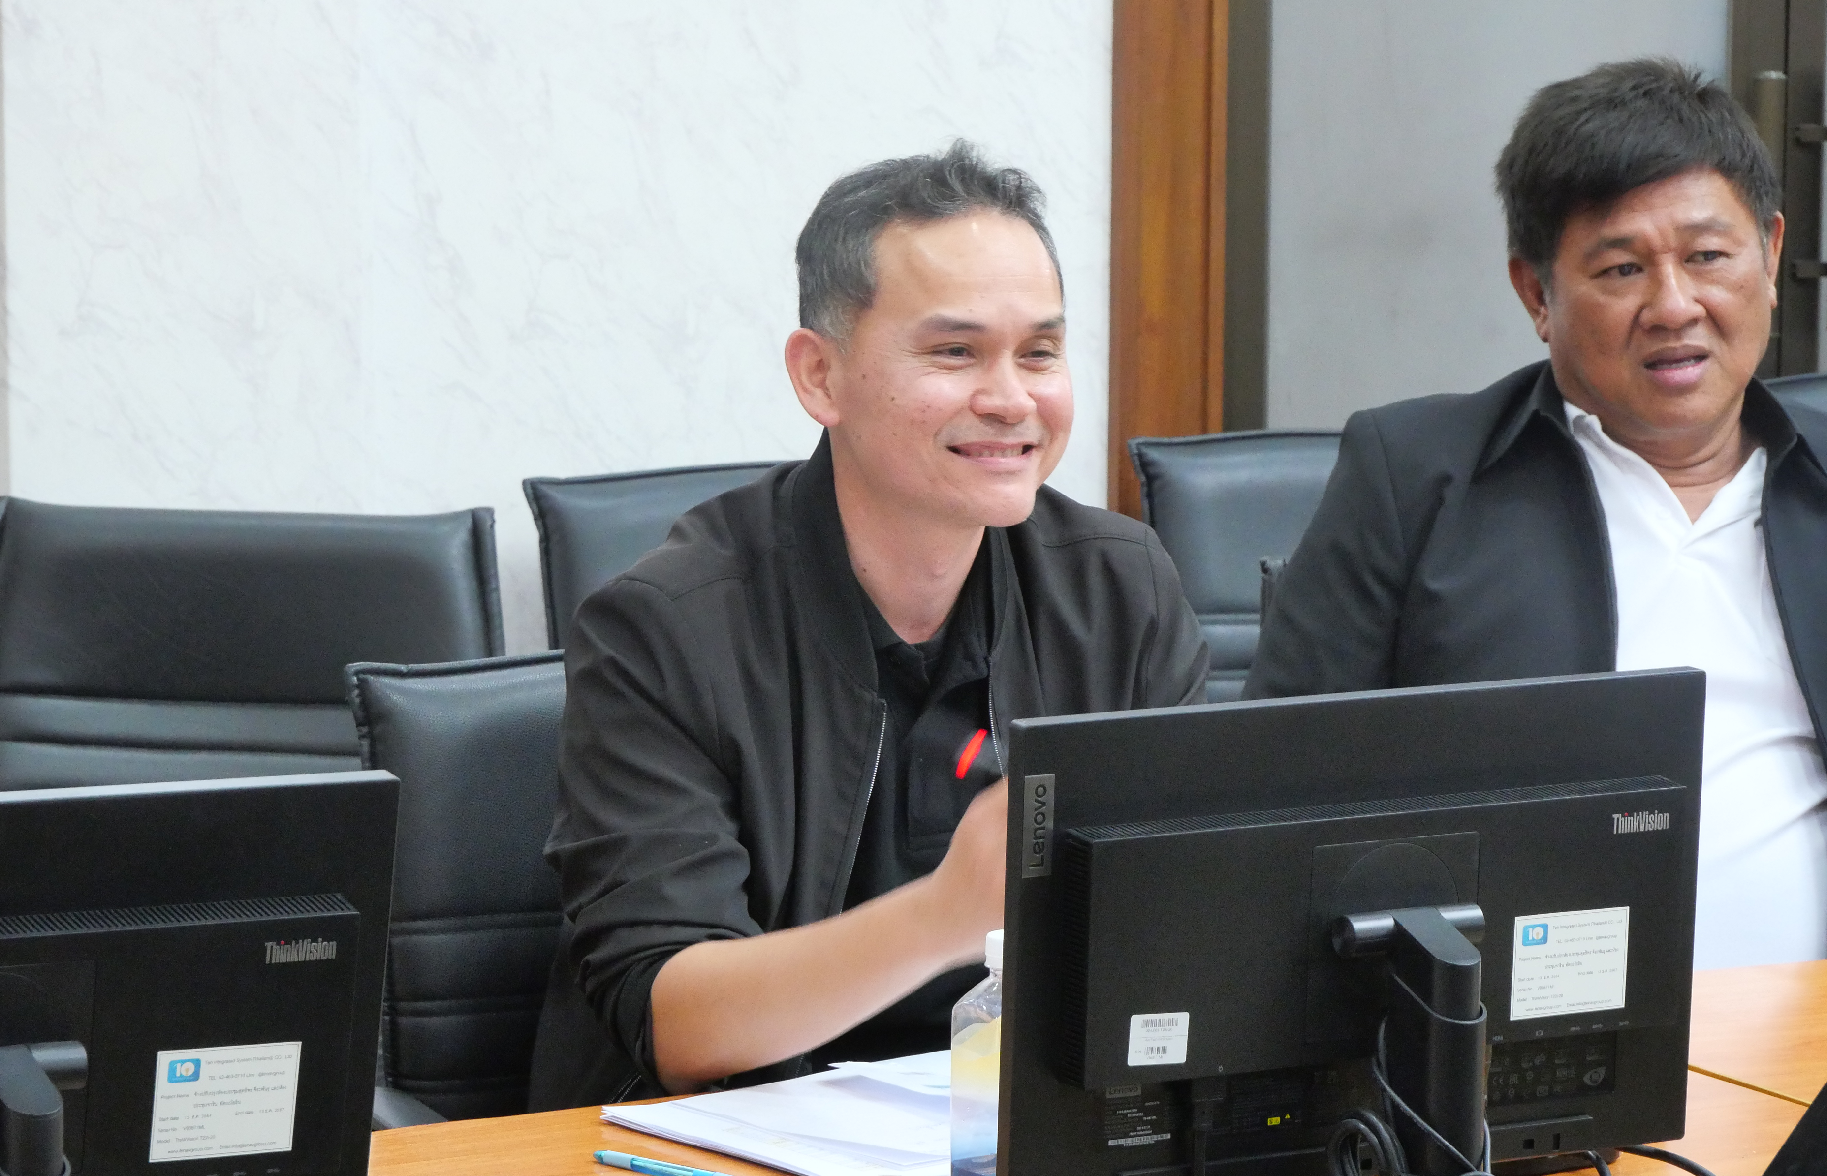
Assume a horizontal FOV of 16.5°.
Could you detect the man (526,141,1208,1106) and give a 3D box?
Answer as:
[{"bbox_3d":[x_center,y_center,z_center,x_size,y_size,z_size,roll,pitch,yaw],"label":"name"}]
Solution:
[{"bbox_3d":[0.030,0.368,4.175,0.550,1.320,0.760,-3,7,-28],"label":"man"}]

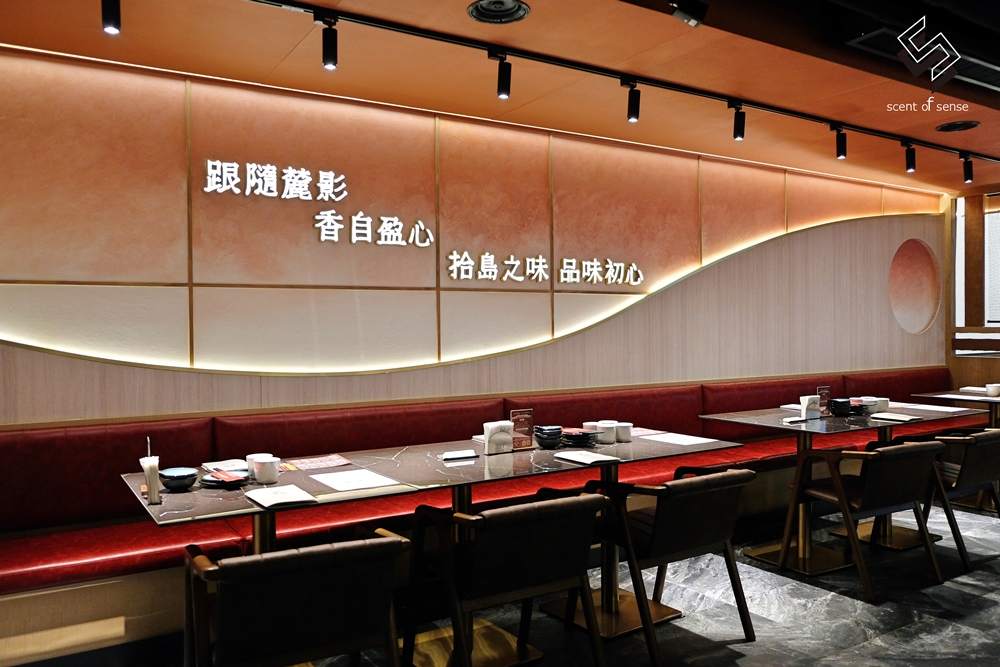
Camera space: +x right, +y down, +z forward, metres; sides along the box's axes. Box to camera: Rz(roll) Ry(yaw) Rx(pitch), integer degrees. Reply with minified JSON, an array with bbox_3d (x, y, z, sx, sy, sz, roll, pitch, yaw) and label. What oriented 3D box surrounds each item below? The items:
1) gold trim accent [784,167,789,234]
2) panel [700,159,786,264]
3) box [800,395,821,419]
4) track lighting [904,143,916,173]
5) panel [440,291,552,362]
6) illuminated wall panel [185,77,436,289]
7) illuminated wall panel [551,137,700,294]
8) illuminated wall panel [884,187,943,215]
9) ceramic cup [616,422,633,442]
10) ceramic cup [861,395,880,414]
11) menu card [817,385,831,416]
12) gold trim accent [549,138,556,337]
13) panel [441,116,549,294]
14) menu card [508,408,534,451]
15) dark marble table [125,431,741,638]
[{"bbox_3d":[2.069,-0.957,5.410,0.024,0.439,0.015,-1,1,-32],"label":"gold trim accent"},{"bbox_3d":[1.747,-0.830,5.326,0.900,0.739,0.040,-1,0,-32],"label":"panel"},{"bbox_3d":[1.679,0.400,4.054,0.132,0.122,0.042,-1,1,-32],"label":"box"},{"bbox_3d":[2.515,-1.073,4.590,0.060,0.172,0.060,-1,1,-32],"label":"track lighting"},{"bbox_3d":[-0.013,-0.042,4.138,0.710,0.360,0.030,-1,1,-32],"label":"panel"},{"bbox_3d":[-0.865,-0.697,3.703,1.245,0.929,0.040,-1,0,-32],"label":"illuminated wall panel"},{"bbox_3d":[0.806,-0.698,4.646,1.195,0.905,0.030,-1,1,-32],"label":"illuminated wall panel"},{"bbox_3d":[3.550,-1.105,6.447,0.877,0.243,0.040,-1,0,-32],"label":"illuminated wall panel"},{"bbox_3d":[0.546,0.436,3.295,0.085,0.079,0.085,-1,0,0],"label":"ceramic cup"},{"bbox_3d":[2.111,0.413,4.271,0.085,0.079,0.085,-1,0,0],"label":"ceramic cup"},{"bbox_3d":[1.790,0.375,4.155,0.113,0.163,0.048,-1,0,-32],"label":"menu card"},{"bbox_3d":[0.305,-0.560,4.314,0.022,1.170,0.015,-1,1,-32],"label":"gold trim accent"},{"bbox_3d":[-0.020,-0.684,4.132,0.710,0.905,0.030,-1,1,-32],"label":"panel"},{"bbox_3d":[0.091,0.400,3.135,0.112,0.163,0.048,-1,0,-32],"label":"menu card"},{"bbox_3d":[-0.152,0.860,2.918,2.274,0.750,0.833,-1,0,-32],"label":"dark marble table"}]

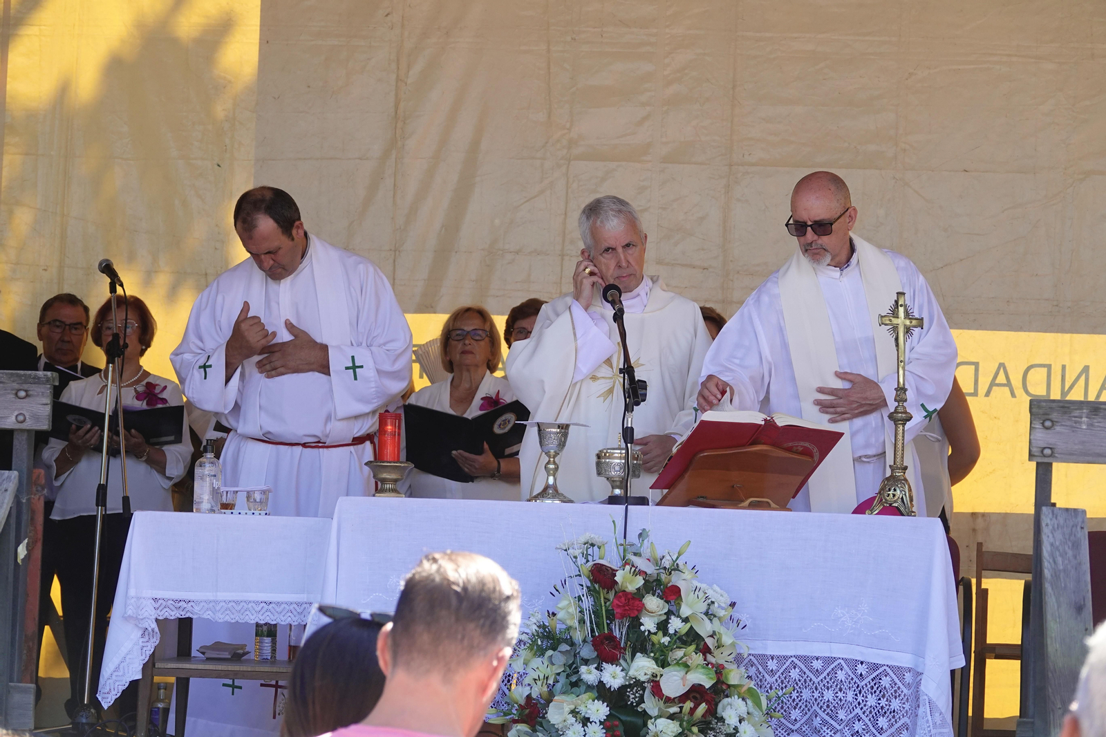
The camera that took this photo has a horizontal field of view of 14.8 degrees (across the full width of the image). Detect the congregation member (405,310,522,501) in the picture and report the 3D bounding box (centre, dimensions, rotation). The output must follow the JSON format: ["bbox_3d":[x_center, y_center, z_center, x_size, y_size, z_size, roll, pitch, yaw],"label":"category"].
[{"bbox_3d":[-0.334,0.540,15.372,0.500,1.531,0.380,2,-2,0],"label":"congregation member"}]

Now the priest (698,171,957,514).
[{"bbox_3d":[0.718,0.333,11.519,0.700,1.733,0.550,1,-2,9],"label":"priest"}]

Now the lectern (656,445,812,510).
[{"bbox_3d":[0.473,0.282,11.050,0.360,0.165,0.250,3,-2,-23],"label":"lectern"}]

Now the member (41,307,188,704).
[{"bbox_3d":[-1.603,0.503,15.472,0.540,1.535,0.400,2,-2,5],"label":"member"}]

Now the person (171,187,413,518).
[{"bbox_3d":[-0.730,0.330,11.520,0.620,1.648,0.470,1,-2,12],"label":"person"}]

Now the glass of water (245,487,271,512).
[{"bbox_3d":[-0.774,0.347,11.200,0.062,0.060,0.062,2,-2,0],"label":"glass of water"}]

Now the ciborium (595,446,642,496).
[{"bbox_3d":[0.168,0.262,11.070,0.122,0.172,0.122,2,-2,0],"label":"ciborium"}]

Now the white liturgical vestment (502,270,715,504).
[{"bbox_3d":[0.131,0.402,11.374,0.550,1.300,0.430,2,-2,6],"label":"white liturgical vestment"}]

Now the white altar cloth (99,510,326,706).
[{"bbox_3d":[-0.856,0.632,11.200,0.670,0.490,0.500,2,-2,7],"label":"white altar cloth"}]

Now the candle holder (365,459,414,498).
[{"bbox_3d":[-0.424,0.286,11.050,0.126,0.098,0.126,2,-2,0],"label":"candle holder"}]

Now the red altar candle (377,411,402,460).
[{"bbox_3d":[-0.423,0.177,11.050,0.062,0.127,0.062,2,-2,0],"label":"red altar candle"}]

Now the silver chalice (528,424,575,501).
[{"bbox_3d":[-0.007,0.245,11.050,0.125,0.208,0.125,2,-2,0],"label":"silver chalice"}]

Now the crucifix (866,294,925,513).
[{"bbox_3d":[0.887,0.093,11.000,0.137,0.573,0.115,3,-2,-27],"label":"crucifix"}]

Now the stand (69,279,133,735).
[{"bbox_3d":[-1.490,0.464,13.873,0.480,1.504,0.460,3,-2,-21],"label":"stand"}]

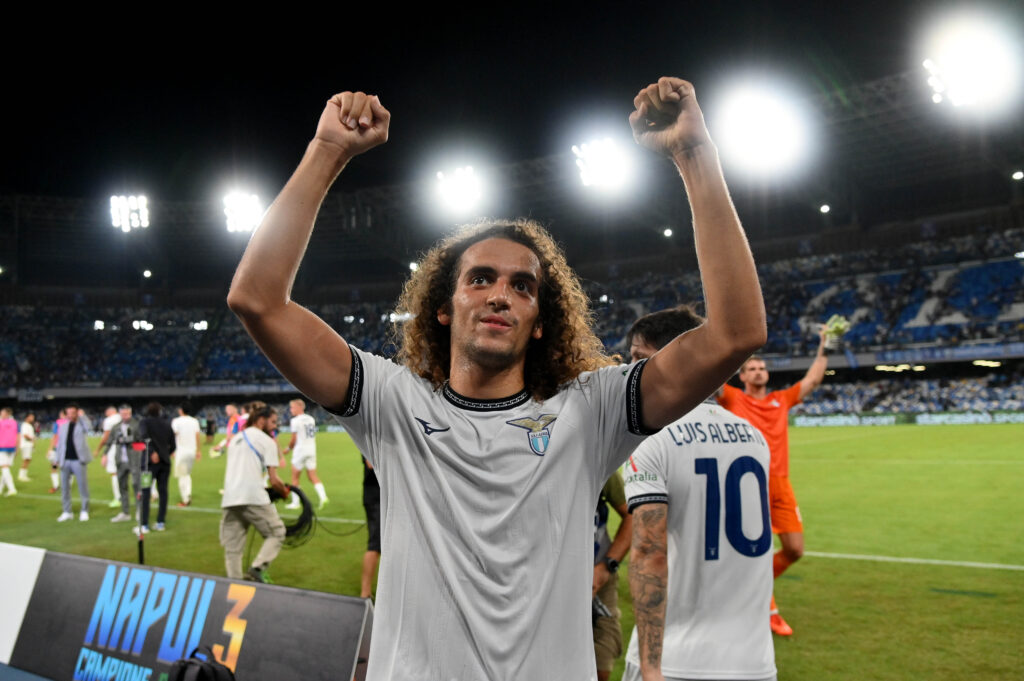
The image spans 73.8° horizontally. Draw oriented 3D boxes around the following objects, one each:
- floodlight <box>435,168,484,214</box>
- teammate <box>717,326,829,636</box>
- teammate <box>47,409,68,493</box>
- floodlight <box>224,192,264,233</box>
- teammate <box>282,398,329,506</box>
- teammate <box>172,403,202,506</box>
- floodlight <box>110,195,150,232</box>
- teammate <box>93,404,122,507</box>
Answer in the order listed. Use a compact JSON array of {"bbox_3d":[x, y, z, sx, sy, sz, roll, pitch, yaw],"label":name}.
[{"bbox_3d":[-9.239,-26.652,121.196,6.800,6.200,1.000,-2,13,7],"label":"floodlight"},{"bbox_3d":[1.685,0.875,4.657,0.820,1.990,0.620,-2,-7,7],"label":"teammate"},{"bbox_3d":[-10.241,2.521,15.582,0.550,1.800,0.520,-1,-7,-6],"label":"teammate"},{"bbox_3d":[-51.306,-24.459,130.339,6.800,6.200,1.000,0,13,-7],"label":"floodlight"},{"bbox_3d":[-3.530,1.928,11.700,0.650,1.800,0.550,-5,-8,28],"label":"teammate"},{"bbox_3d":[-5.885,2.051,12.435,0.550,1.820,0.450,4,-8,-37],"label":"teammate"},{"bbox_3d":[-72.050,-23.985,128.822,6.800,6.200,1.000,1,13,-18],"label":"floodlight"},{"bbox_3d":[-7.170,2.097,12.405,0.550,1.770,0.550,-1,-7,0],"label":"teammate"}]

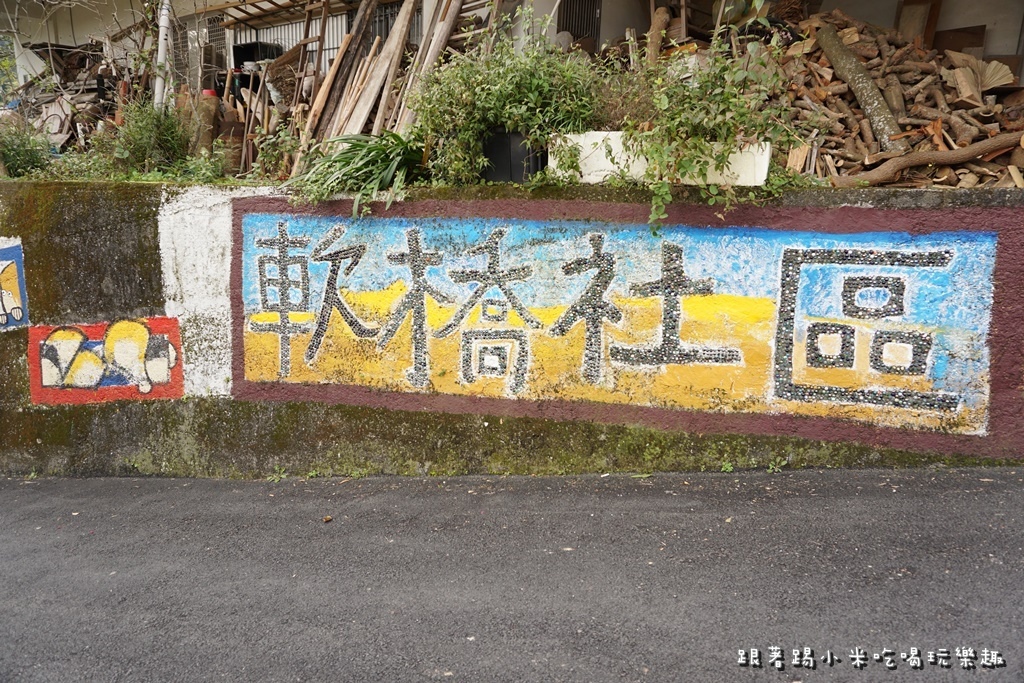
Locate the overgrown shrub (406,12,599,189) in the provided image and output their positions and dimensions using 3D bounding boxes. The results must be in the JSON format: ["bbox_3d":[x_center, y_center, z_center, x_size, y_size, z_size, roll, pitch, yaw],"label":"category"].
[{"bbox_3d":[-0.054,-1.387,3.902,1.025,0.911,0.800,2,12,0],"label":"overgrown shrub"}]

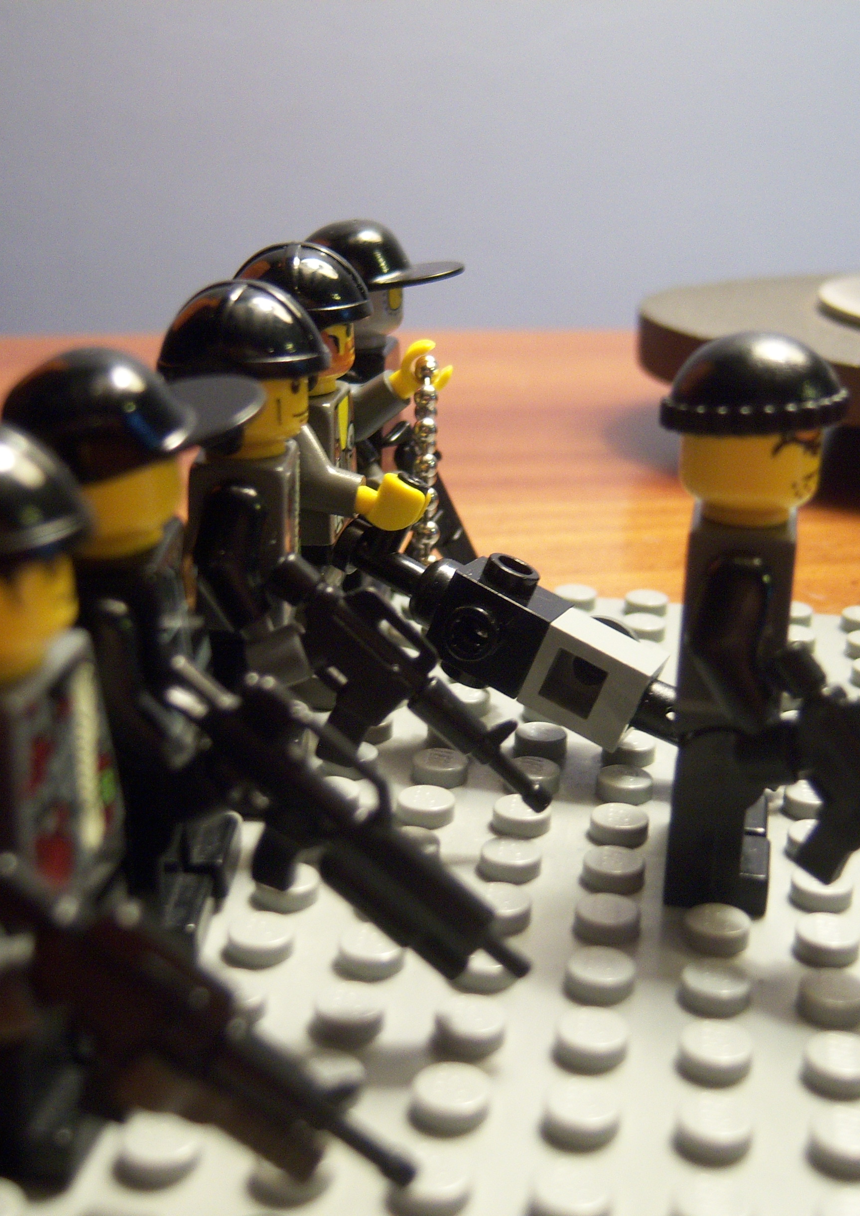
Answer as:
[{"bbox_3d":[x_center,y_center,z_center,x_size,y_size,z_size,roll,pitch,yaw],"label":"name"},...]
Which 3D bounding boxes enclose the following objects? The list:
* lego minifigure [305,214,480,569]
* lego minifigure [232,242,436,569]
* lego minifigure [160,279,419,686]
[{"bbox_3d":[-0.004,-0.020,0.185,0.020,0.043,0.021,4,19,8],"label":"lego minifigure"},{"bbox_3d":[-0.009,-0.013,0.163,0.020,0.043,0.022,4,19,8],"label":"lego minifigure"},{"bbox_3d":[-0.014,-0.005,0.141,0.018,0.043,0.021,4,19,8],"label":"lego minifigure"}]

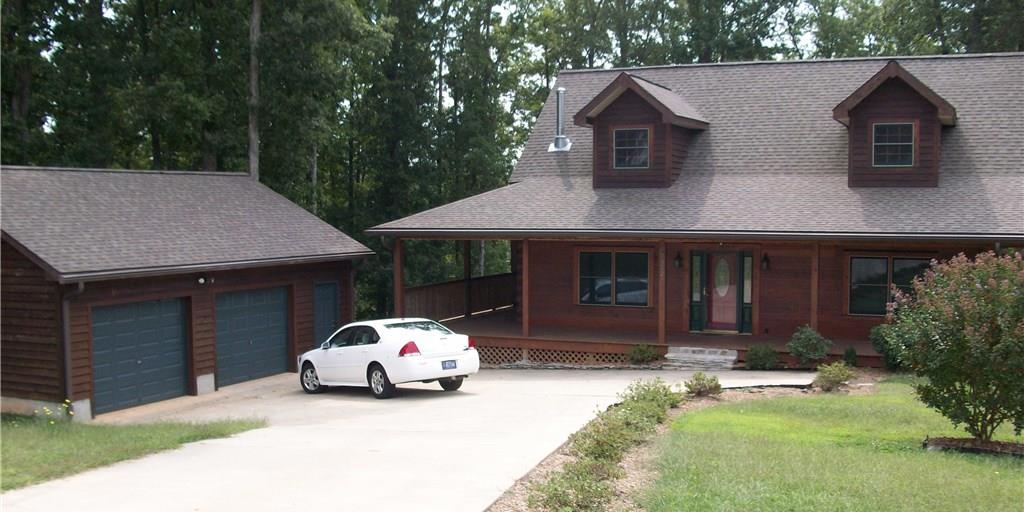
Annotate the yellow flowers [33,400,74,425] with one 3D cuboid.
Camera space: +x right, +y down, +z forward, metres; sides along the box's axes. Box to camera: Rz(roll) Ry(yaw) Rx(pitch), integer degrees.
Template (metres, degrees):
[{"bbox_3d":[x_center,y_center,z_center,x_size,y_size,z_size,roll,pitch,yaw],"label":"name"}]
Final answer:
[{"bbox_3d":[-8.750,2.986,19.194,0.780,0.450,0.550,-1,3,-25],"label":"yellow flowers"}]

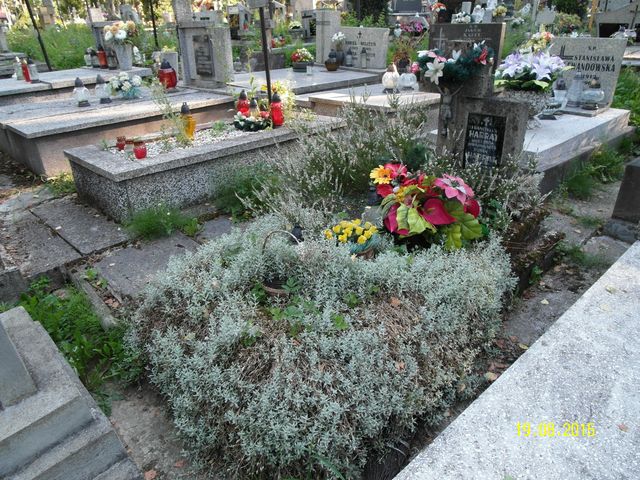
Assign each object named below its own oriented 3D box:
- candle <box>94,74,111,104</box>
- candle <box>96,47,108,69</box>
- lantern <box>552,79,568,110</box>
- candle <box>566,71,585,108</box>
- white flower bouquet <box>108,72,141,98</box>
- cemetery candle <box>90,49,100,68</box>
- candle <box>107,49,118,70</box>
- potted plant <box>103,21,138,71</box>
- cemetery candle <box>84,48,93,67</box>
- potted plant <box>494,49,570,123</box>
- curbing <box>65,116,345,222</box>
[{"bbox_3d":[-2.247,-1.566,4.603,0.152,0.276,0.152,21,34,33],"label":"candle"},{"bbox_3d":[-3.020,-2.521,6.121,0.132,0.287,0.132,21,34,33],"label":"candle"},{"bbox_3d":[2.198,-1.330,4.055,0.140,0.270,0.140,-2,27,0],"label":"lantern"},{"bbox_3d":[2.606,-1.529,4.500,0.150,0.353,0.150,1,27,0],"label":"candle"},{"bbox_3d":[-2.128,-1.702,4.894,0.338,0.244,0.288,21,34,33],"label":"white flower bouquet"},{"bbox_3d":[-3.059,-2.468,6.033,0.120,0.240,0.120,-2,27,0],"label":"cemetery candle"},{"bbox_3d":[-2.776,-2.415,5.931,0.125,0.265,0.125,-2,27,0],"label":"candle"},{"bbox_3d":[-3.094,-3.025,6.900,0.470,0.692,0.470,1,27,0],"label":"potted plant"},{"bbox_3d":[-3.315,-2.604,6.325,0.102,0.237,0.102,21,34,33],"label":"cemetery candle"},{"bbox_3d":[1.962,-1.418,4.074,0.602,0.579,0.542,21,34,33],"label":"potted plant"},{"bbox_3d":[-0.794,-0.752,3.872,0.773,0.347,2.341,23,34,37],"label":"curbing"}]

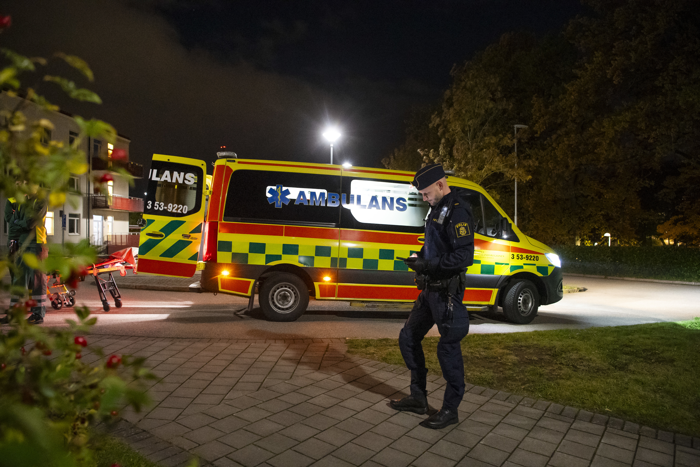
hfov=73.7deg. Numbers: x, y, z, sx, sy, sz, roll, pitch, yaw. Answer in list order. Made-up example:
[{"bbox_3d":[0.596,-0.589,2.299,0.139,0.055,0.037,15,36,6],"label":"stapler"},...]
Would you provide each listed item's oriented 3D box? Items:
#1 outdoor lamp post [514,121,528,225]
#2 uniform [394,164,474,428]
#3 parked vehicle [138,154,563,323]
[{"bbox_3d":[7.700,-1.600,21.000,0.620,6.500,0.300,0,0,0],"label":"outdoor lamp post"},{"bbox_3d":[0.600,0.410,3.300,0.600,1.800,0.550,0,0,-13],"label":"uniform"},{"bbox_3d":[0.335,0.063,7.721,6.560,2.480,2.080,3,-1,-11],"label":"parked vehicle"}]

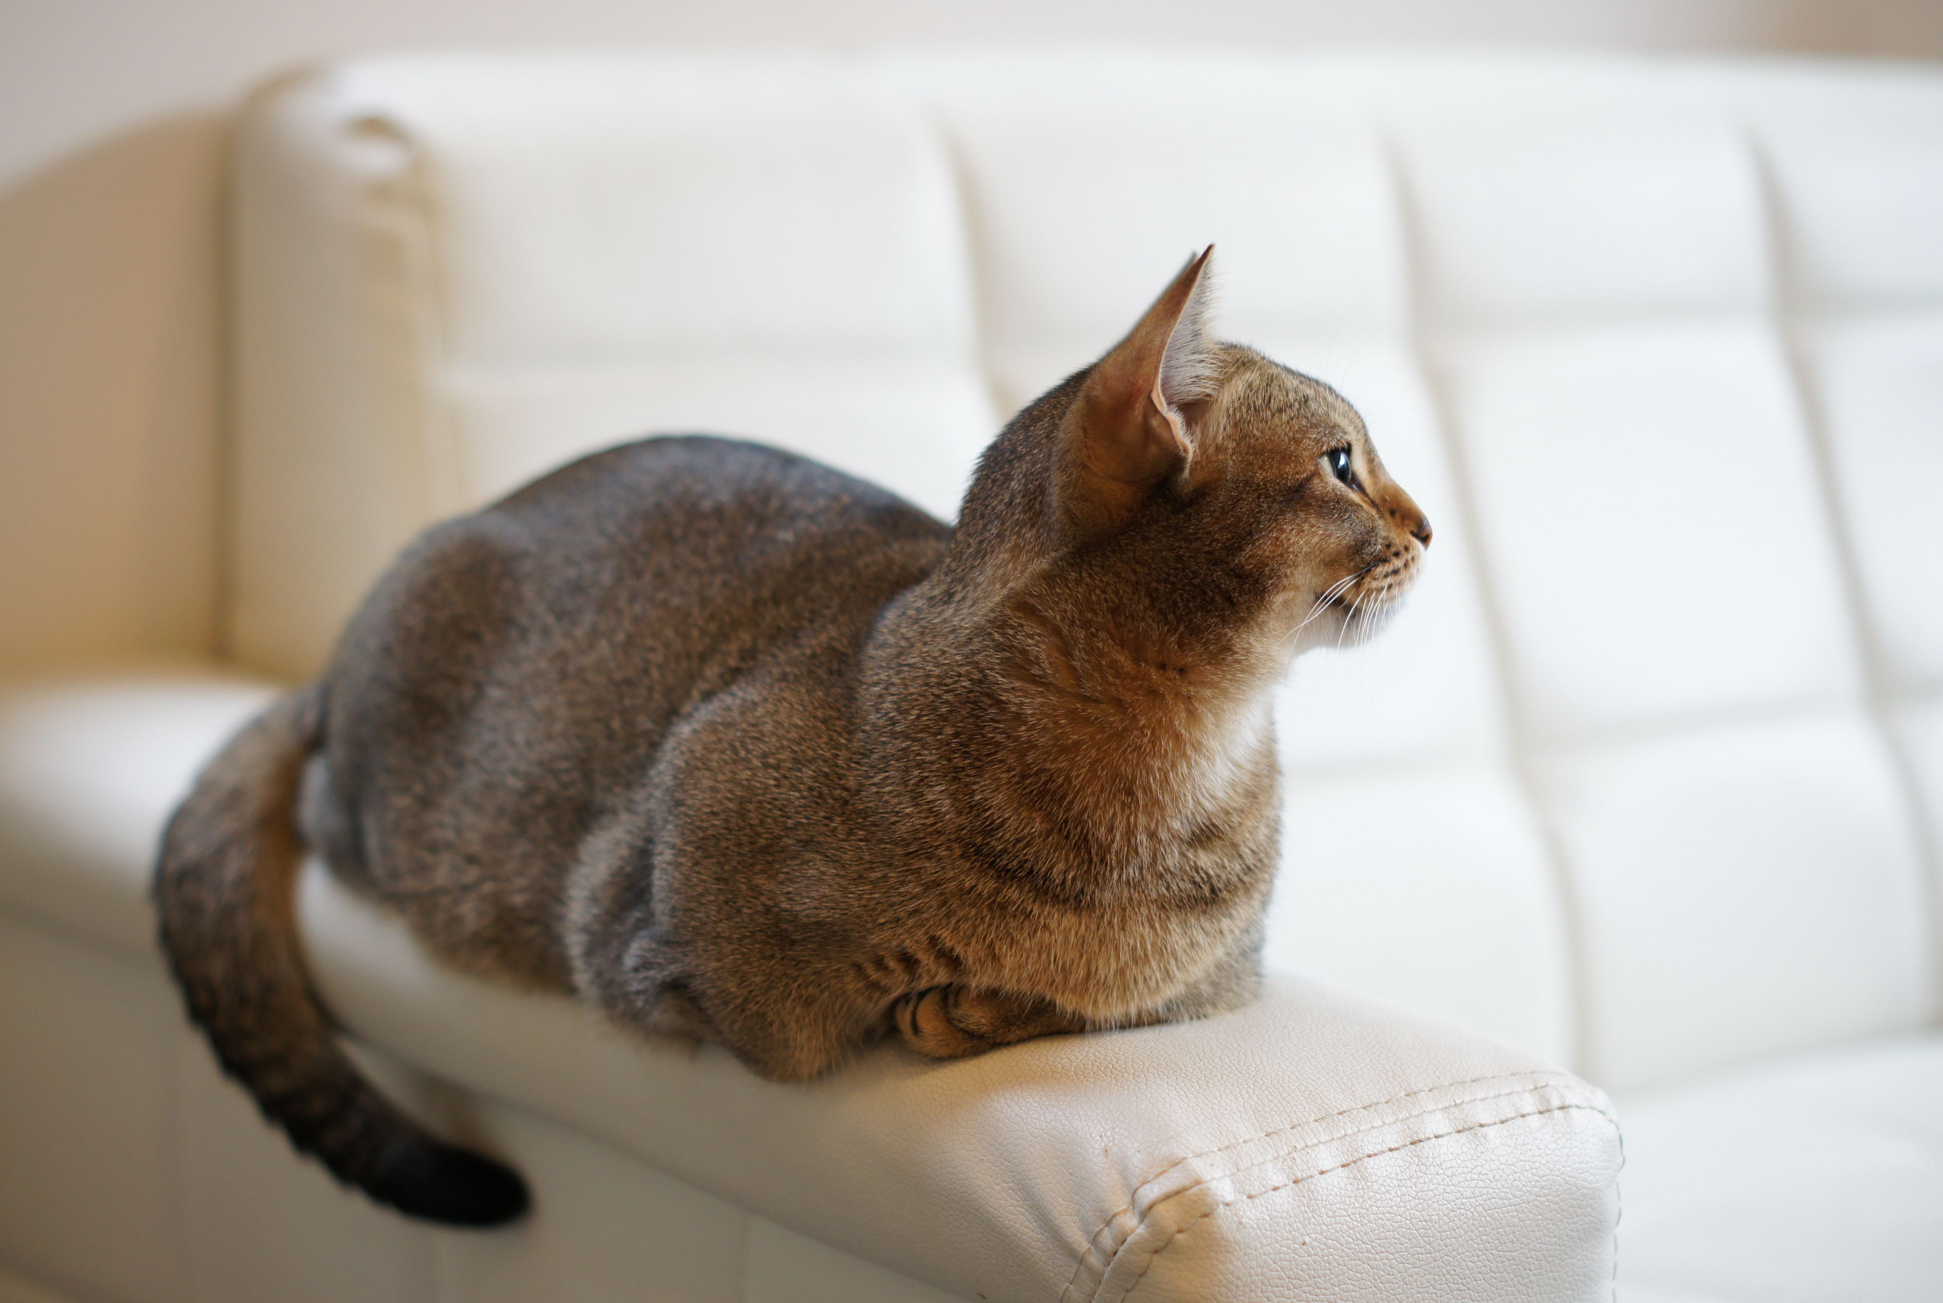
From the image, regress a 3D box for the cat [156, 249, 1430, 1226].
[{"bbox_3d":[-0.073,0.025,1.374,0.235,0.332,0.455,-6,10,-35],"label":"cat"}]

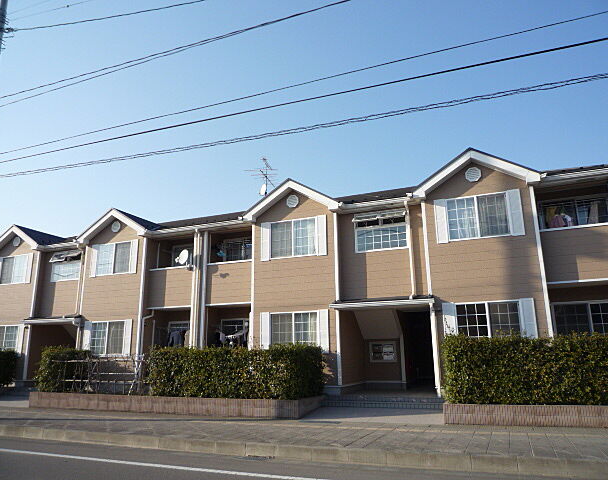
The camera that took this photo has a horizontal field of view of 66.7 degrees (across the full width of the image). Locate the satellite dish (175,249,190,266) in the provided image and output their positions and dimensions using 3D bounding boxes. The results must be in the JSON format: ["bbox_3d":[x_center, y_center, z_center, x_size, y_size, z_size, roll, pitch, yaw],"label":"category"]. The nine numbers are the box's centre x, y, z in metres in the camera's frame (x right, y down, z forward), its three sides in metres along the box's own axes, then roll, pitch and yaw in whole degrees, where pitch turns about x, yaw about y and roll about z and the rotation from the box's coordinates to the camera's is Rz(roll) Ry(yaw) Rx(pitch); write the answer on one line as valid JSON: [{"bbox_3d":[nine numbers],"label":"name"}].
[{"bbox_3d":[-4.217,0.619,16.083,0.420,0.580,0.480,9,-16,-35],"label":"satellite dish"}]

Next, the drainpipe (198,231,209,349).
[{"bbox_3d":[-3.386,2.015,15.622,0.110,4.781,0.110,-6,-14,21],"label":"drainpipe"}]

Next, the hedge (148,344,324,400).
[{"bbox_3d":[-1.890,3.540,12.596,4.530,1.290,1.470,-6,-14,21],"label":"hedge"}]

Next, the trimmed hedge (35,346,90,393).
[{"bbox_3d":[-7.678,4.165,14.884,0.600,1.290,1.500,-6,-14,21],"label":"trimmed hedge"}]

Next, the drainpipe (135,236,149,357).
[{"bbox_3d":[-5.779,2.208,16.367,0.120,4.718,0.120,-6,-14,21],"label":"drainpipe"}]

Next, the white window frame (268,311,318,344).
[{"bbox_3d":[-0.301,2.788,13.951,1.645,1.235,0.100,-6,-14,21],"label":"white window frame"}]

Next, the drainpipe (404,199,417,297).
[{"bbox_3d":[3.083,0.211,13.448,0.100,2.915,0.100,-6,-14,21],"label":"drainpipe"}]

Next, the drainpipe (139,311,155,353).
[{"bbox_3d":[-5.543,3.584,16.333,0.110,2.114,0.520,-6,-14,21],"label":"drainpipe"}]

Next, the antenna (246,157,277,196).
[{"bbox_3d":[-1.627,-2.703,20.738,1.420,2.040,1.750,-4,-13,11],"label":"antenna"}]

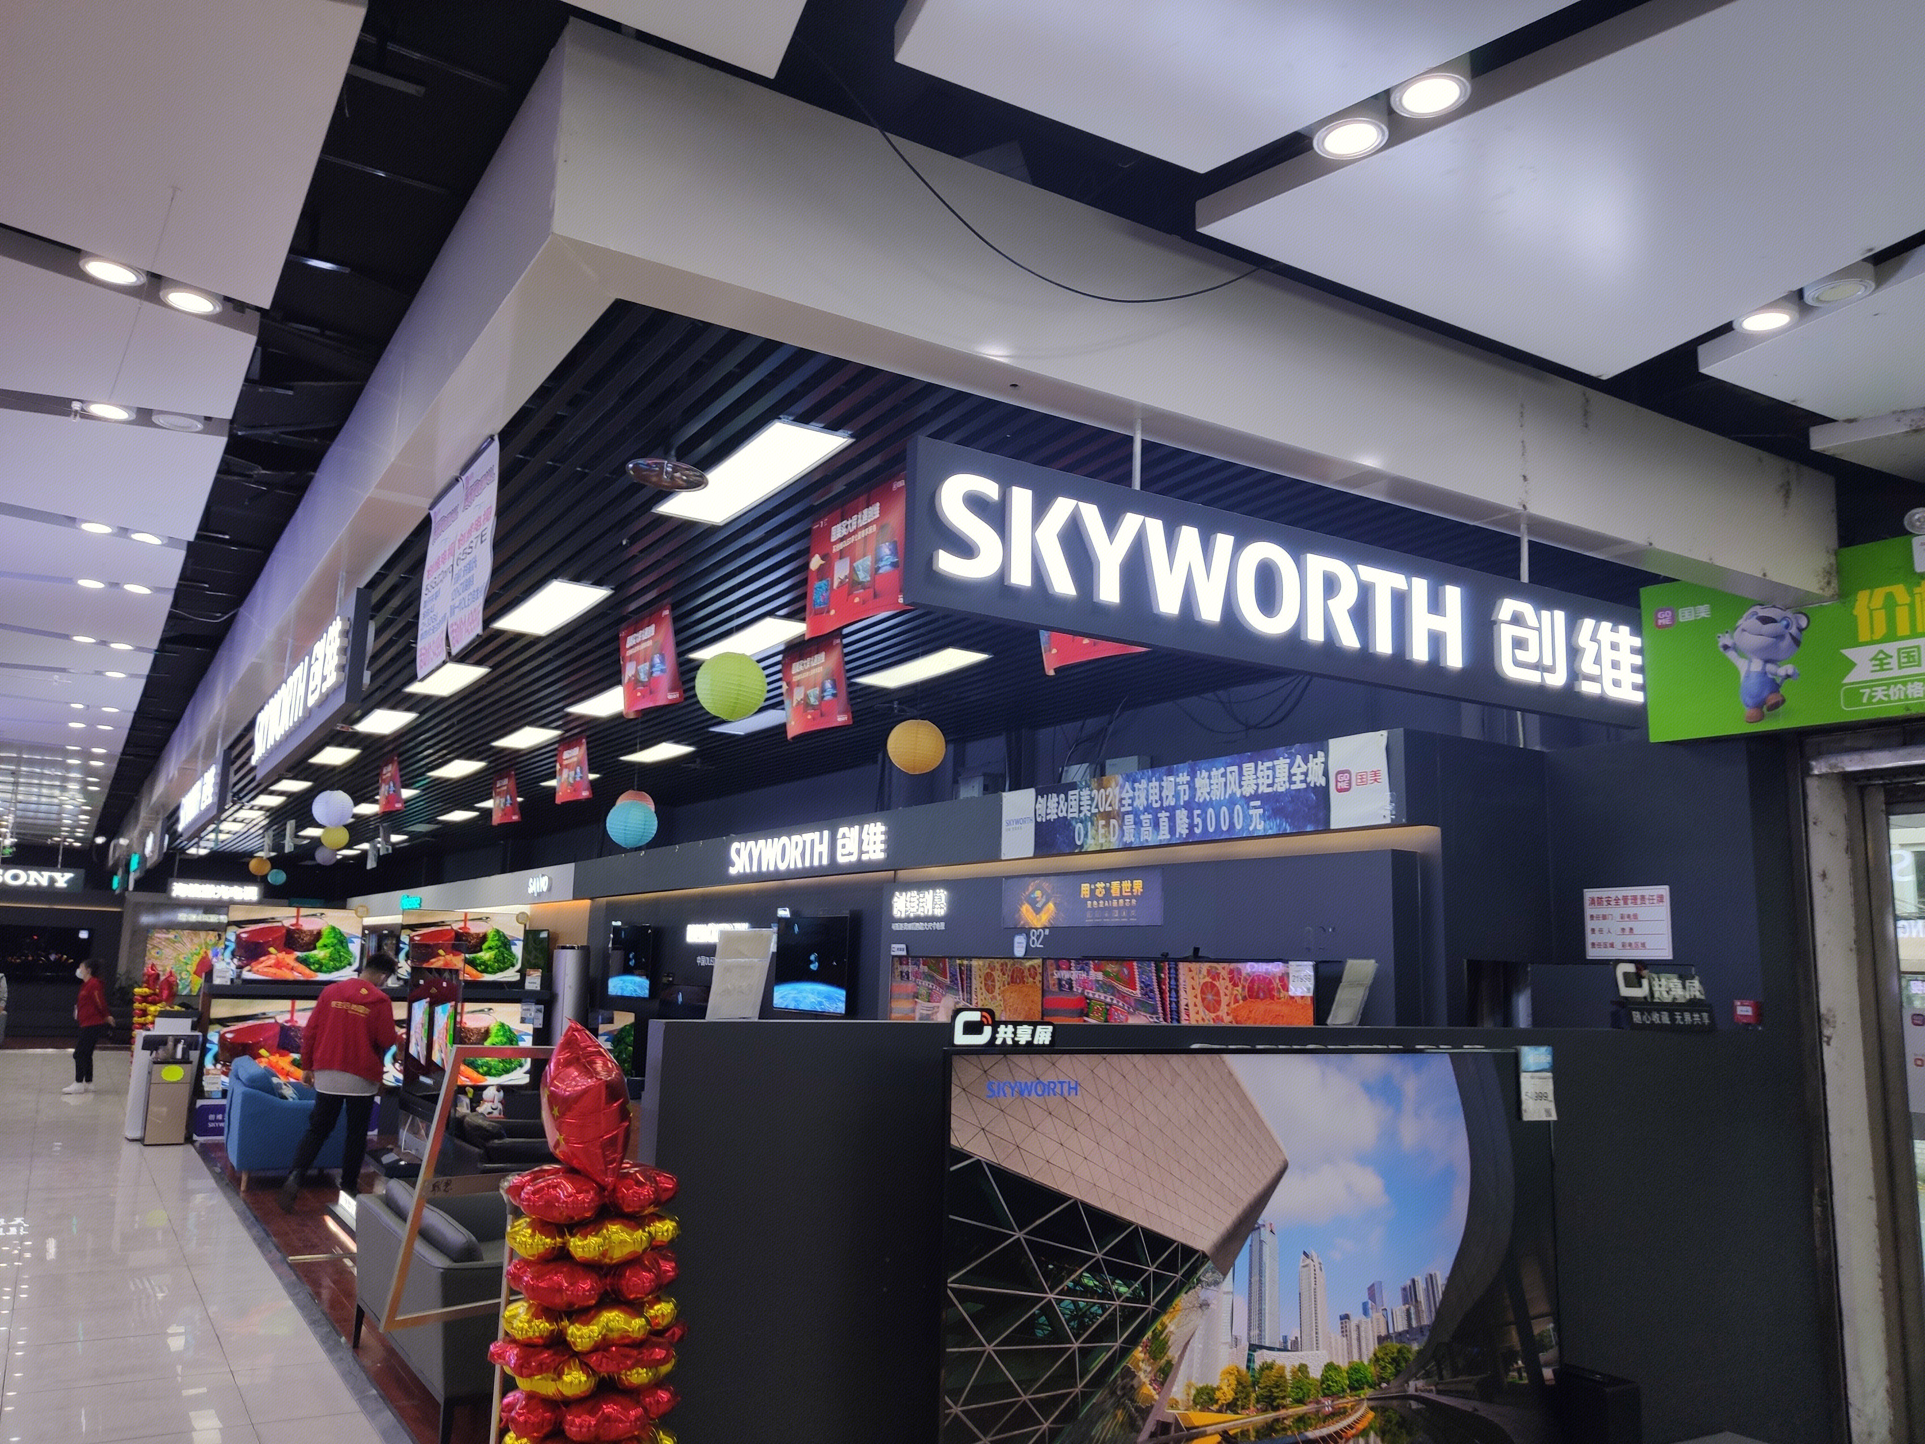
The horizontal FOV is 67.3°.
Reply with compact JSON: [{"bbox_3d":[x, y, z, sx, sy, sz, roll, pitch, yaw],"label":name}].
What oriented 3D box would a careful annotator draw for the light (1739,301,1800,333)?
[{"bbox_3d":[2.616,-1.349,4.704,0.190,0.090,0.190,7,-11,-31],"label":"light"}]

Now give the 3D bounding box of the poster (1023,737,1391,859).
[{"bbox_3d":[1.161,0.425,7.574,0.020,0.421,2.813,7,-11,-31],"label":"poster"}]

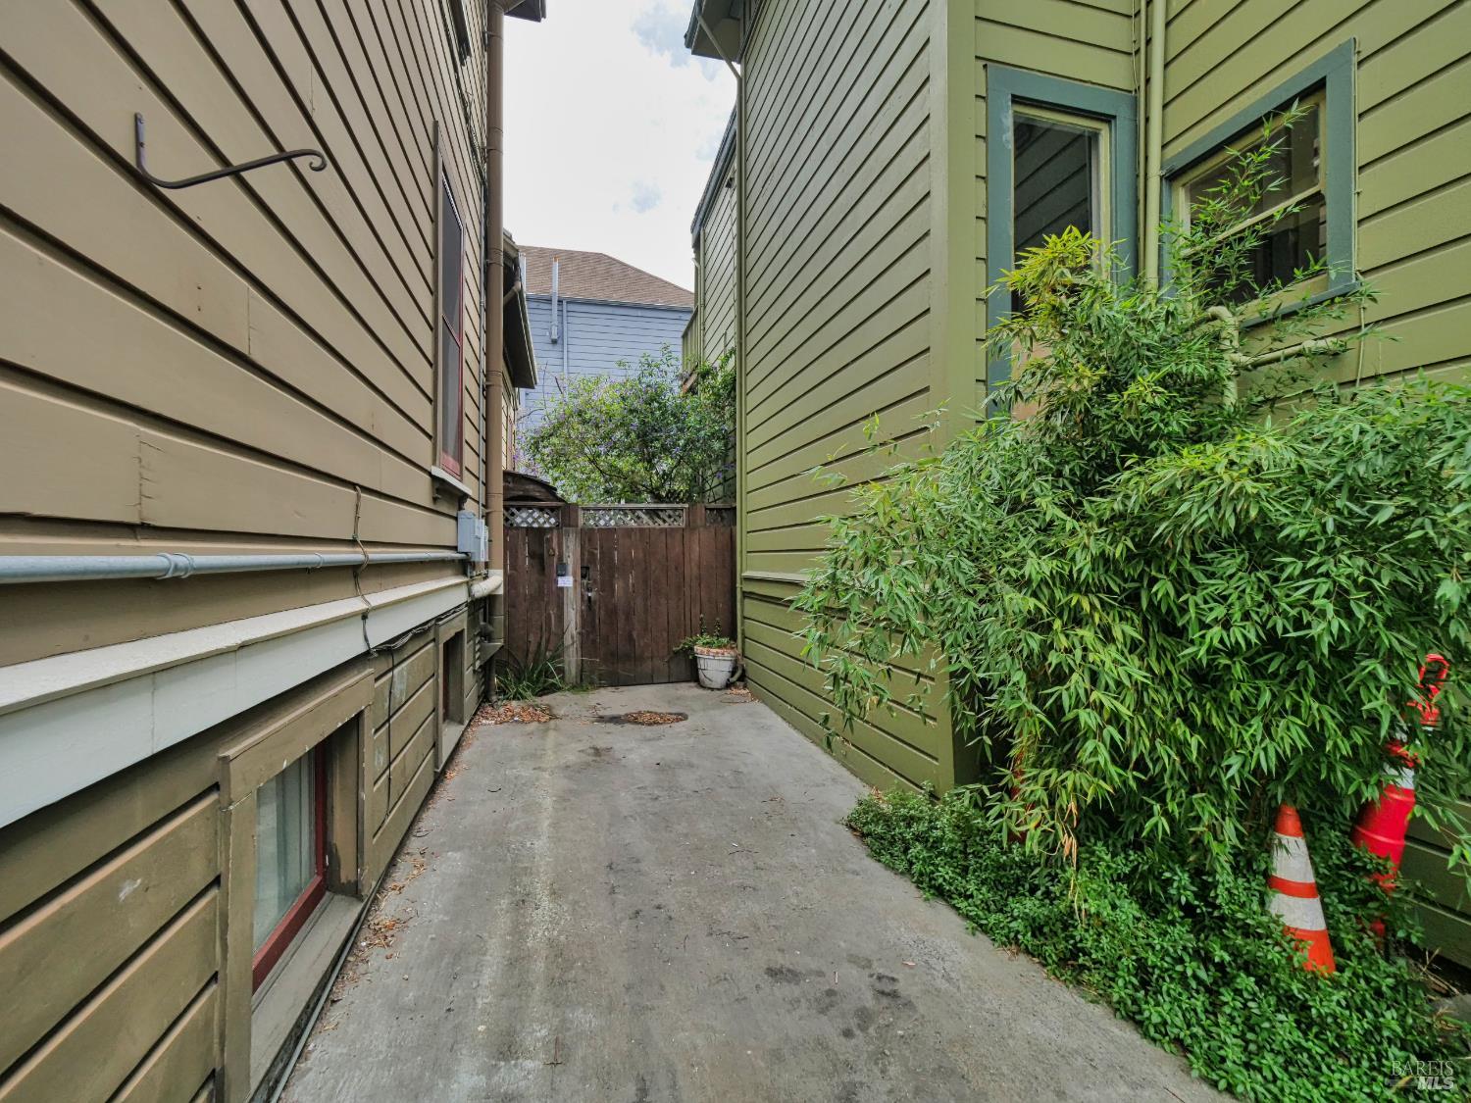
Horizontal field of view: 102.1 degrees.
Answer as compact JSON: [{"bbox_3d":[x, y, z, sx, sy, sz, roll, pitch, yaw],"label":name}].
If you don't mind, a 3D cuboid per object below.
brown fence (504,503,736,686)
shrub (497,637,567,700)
[{"bbox_3d":[-1.125,0.447,6.110,2.370,1.880,0.120,0,0,-15],"label":"brown fence"},{"bbox_3d":[-1.930,1.065,5.620,0.620,0.560,0.480,0,0,-15],"label":"shrub"}]

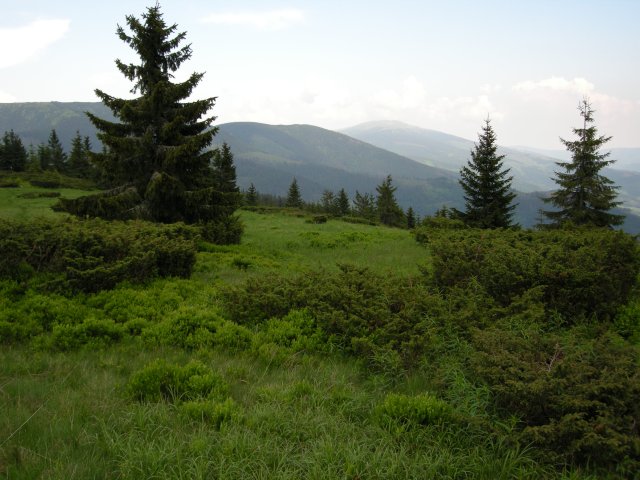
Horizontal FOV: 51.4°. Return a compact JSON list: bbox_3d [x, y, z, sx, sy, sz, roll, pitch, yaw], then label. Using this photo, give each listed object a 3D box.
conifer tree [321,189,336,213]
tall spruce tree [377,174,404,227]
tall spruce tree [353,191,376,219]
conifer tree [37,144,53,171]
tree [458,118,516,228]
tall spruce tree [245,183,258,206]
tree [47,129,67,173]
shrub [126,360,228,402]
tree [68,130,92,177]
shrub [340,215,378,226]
[{"bbox_3d":[0.983,-4.280,77.000,1.850,3.120,1.850,0,6,0],"label":"conifer tree"},{"bbox_3d":[4.557,-2.545,43.022,1.810,3.363,1.810,0,7,0],"label":"tall spruce tree"},{"bbox_3d":[4.747,-3.627,71.000,2.560,3.310,2.560,0,6,0],"label":"tall spruce tree"},{"bbox_3d":[-23.823,-7.174,57.555,1.384,2.488,1.384,0,7,0],"label":"conifer tree"},{"bbox_3d":[8.077,-3.029,32.000,2.840,5.530,2.840,0,6,0],"label":"tree"},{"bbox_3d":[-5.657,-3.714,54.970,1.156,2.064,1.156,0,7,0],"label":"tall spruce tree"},{"bbox_3d":[-31.550,-10.637,80.000,2.400,5.530,2.400,0,6,0],"label":"tree"},{"bbox_3d":[-0.997,0.962,4.658,0.714,0.250,0.520,0,7,0],"label":"shrub"},{"bbox_3d":[-19.986,-7.126,55.545,2.003,3.973,2.003,0,7,0],"label":"tree"},{"bbox_3d":[2.384,-1.176,40.172,2.293,0.727,1.800,0,7,0],"label":"shrub"}]

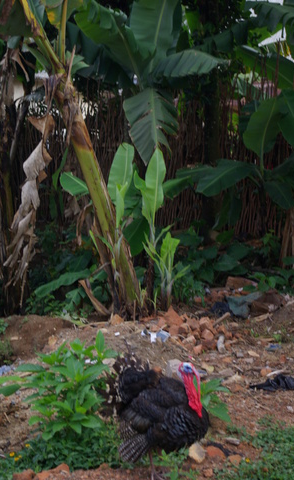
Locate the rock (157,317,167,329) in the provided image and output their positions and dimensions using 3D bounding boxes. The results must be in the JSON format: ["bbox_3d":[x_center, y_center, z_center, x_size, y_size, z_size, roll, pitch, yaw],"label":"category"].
[{"bbox_3d":[0.142,0.758,10.050,0.100,0.105,0.090,0,3,0],"label":"rock"}]

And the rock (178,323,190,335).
[{"bbox_3d":[0.371,0.899,11.100,0.118,0.112,0.116,0,2,0],"label":"rock"}]

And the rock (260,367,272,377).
[{"bbox_3d":[0.943,1.046,8.700,0.098,0.078,0.085,0,3,0],"label":"rock"}]

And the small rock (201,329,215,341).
[{"bbox_3d":[0.619,0.951,11.000,0.137,0.111,0.124,0,2,0],"label":"small rock"}]

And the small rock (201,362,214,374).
[{"bbox_3d":[0.548,1.164,9.900,0.105,0.100,0.103,0,2,0],"label":"small rock"}]

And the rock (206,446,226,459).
[{"bbox_3d":[0.404,1.247,6.400,0.118,0.078,0.100,0,3,0],"label":"rock"}]

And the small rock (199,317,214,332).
[{"bbox_3d":[0.542,0.769,9.950,0.128,0.135,0.120,0,3,0],"label":"small rock"}]

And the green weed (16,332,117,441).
[{"bbox_3d":[-0.538,0.978,7.300,0.661,0.707,0.600,0,2,0],"label":"green weed"}]

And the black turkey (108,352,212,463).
[{"bbox_3d":[0.047,0.952,6.000,0.570,0.640,0.420,2,4,32],"label":"black turkey"}]

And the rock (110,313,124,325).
[{"bbox_3d":[-0.312,0.804,11.200,0.139,0.113,0.127,0,2,0],"label":"rock"}]

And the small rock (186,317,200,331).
[{"bbox_3d":[0.466,0.855,11.200,0.139,0.132,0.136,0,2,0],"label":"small rock"}]

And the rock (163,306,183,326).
[{"bbox_3d":[0.245,0.707,10.100,0.178,0.175,0.140,0,3,0],"label":"rock"}]

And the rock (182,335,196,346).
[{"bbox_3d":[0.364,0.882,9.600,0.123,0.100,0.105,0,3,0],"label":"rock"}]

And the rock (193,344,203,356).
[{"bbox_3d":[0.509,1.092,10.800,0.096,0.109,0.103,0,2,0],"label":"rock"}]

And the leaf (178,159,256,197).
[{"bbox_3d":[0.846,-0.760,13.300,0.920,0.462,0.450,0,2,0],"label":"leaf"}]

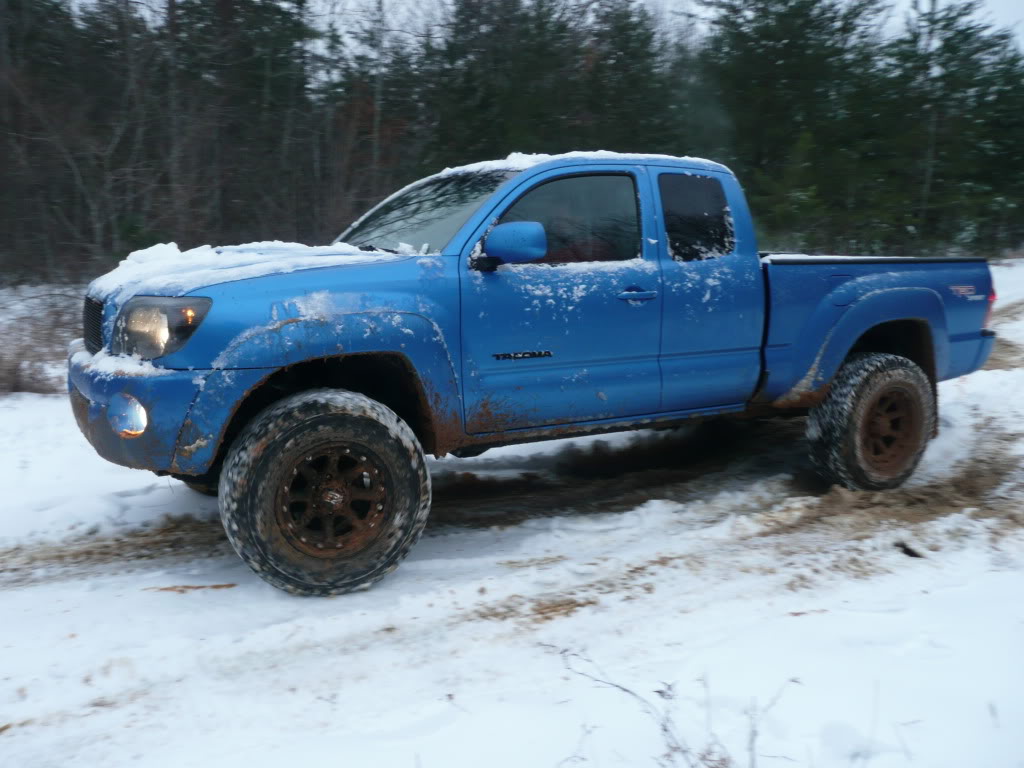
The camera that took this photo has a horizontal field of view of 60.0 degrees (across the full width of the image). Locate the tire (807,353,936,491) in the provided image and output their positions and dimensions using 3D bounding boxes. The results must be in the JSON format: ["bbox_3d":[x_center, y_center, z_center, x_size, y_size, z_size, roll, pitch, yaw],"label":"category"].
[{"bbox_3d":[2.098,0.202,5.152,0.840,0.840,0.290,-5,10,-28],"label":"tire"}]

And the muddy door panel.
[{"bbox_3d":[0.213,-0.416,4.074,1.090,1.200,0.230,-5,10,-28],"label":"muddy door panel"}]

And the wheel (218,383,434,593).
[{"bbox_3d":[-0.764,0.437,3.630,0.840,0.840,0.290,-5,10,-28],"label":"wheel"}]

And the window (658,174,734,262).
[{"bbox_3d":[0.921,-0.822,4.441,0.440,0.420,0.060,-5,-6,-28],"label":"window"}]

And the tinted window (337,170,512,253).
[{"bbox_3d":[-0.477,-0.876,4.487,0.720,0.160,1.400,-43,25,-16],"label":"tinted window"}]

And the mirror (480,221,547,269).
[{"bbox_3d":[0.004,-0.592,3.713,0.160,0.200,0.260,-5,10,-28],"label":"mirror"}]

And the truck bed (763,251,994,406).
[{"bbox_3d":[1.777,-0.445,5.784,1.940,0.740,1.840,-5,10,-28],"label":"truck bed"}]

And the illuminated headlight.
[{"bbox_3d":[-1.340,-0.220,3.362,0.340,0.250,0.340,-5,10,-28],"label":"illuminated headlight"}]

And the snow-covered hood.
[{"bbox_3d":[-1.287,-0.523,4.102,1.260,0.270,1.480,-5,10,-28],"label":"snow-covered hood"}]

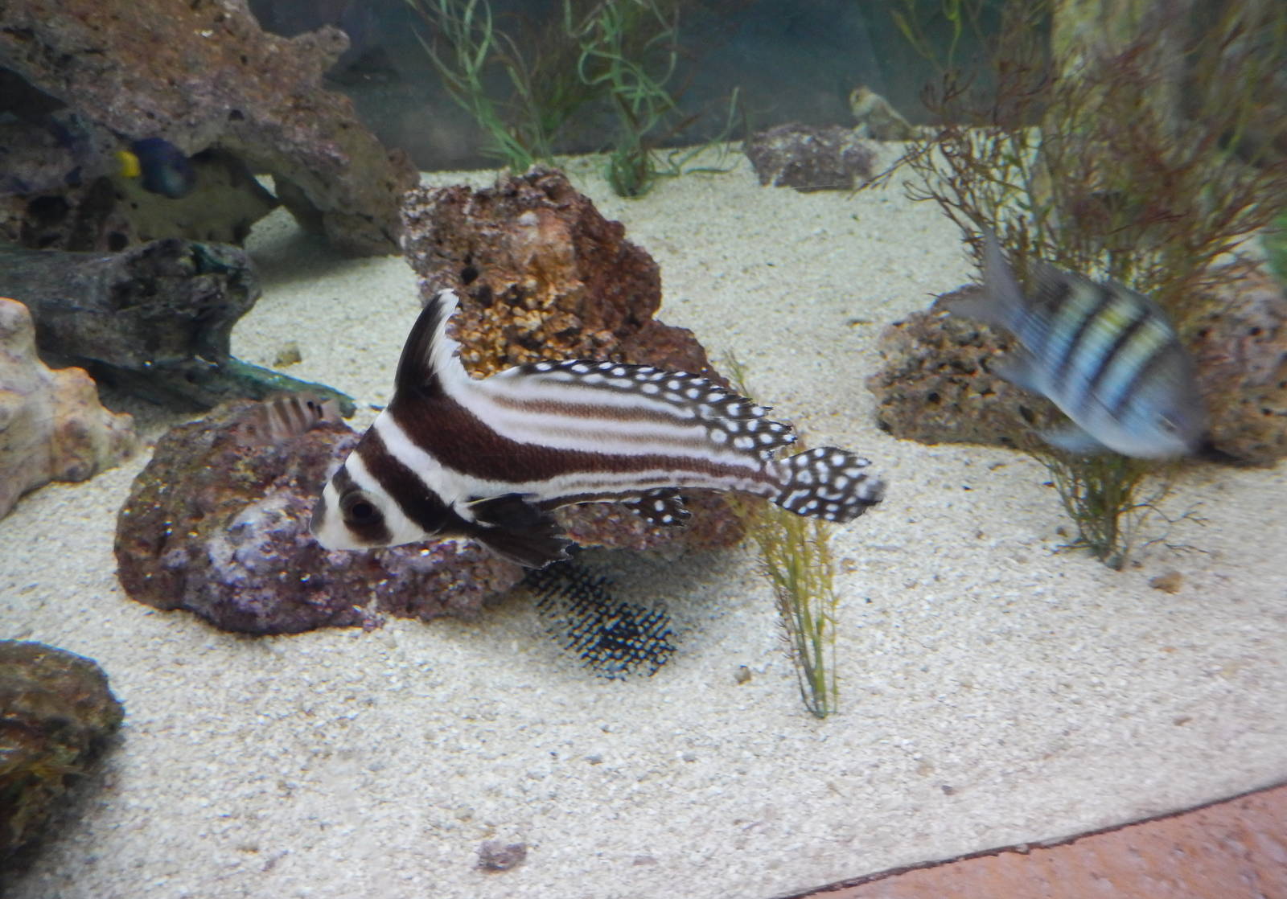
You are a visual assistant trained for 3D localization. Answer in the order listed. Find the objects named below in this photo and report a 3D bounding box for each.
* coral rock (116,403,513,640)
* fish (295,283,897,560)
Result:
[{"bbox_3d":[-0.182,0.038,0.560,0.232,0.090,0.150,0,32,0],"label":"coral rock"},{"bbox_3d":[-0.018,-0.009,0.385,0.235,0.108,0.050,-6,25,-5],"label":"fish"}]

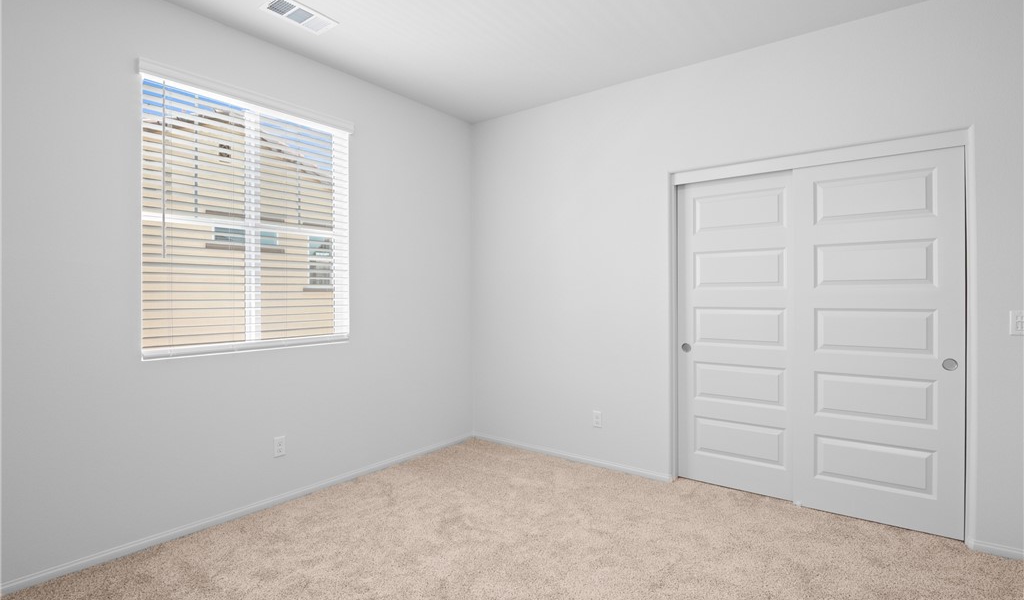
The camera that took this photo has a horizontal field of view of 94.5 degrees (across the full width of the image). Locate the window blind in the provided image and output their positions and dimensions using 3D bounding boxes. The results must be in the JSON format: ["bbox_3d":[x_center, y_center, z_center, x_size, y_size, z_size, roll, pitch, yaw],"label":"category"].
[{"bbox_3d":[-1.475,-0.426,2.779,0.065,1.427,1.138,0,0,39],"label":"window blind"}]

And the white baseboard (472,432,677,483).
[{"bbox_3d":[0.359,1.185,3.641,1.710,0.060,0.016,0,0,35],"label":"white baseboard"}]

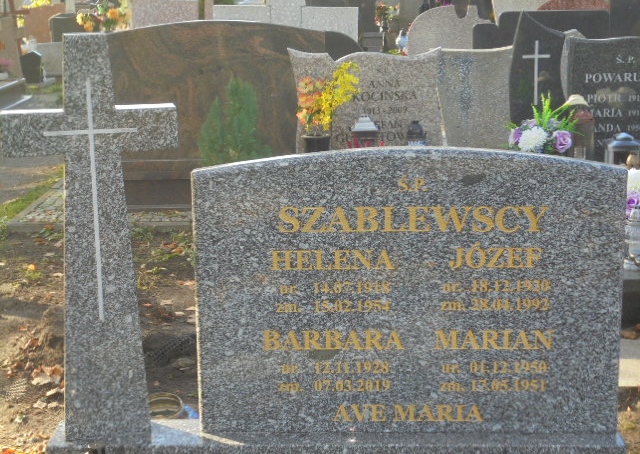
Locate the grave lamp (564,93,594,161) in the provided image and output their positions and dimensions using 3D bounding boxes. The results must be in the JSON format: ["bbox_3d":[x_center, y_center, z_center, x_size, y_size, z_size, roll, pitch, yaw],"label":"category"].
[{"bbox_3d":[1.143,-0.376,5.200,0.120,0.340,0.120,0,12,3],"label":"grave lamp"}]

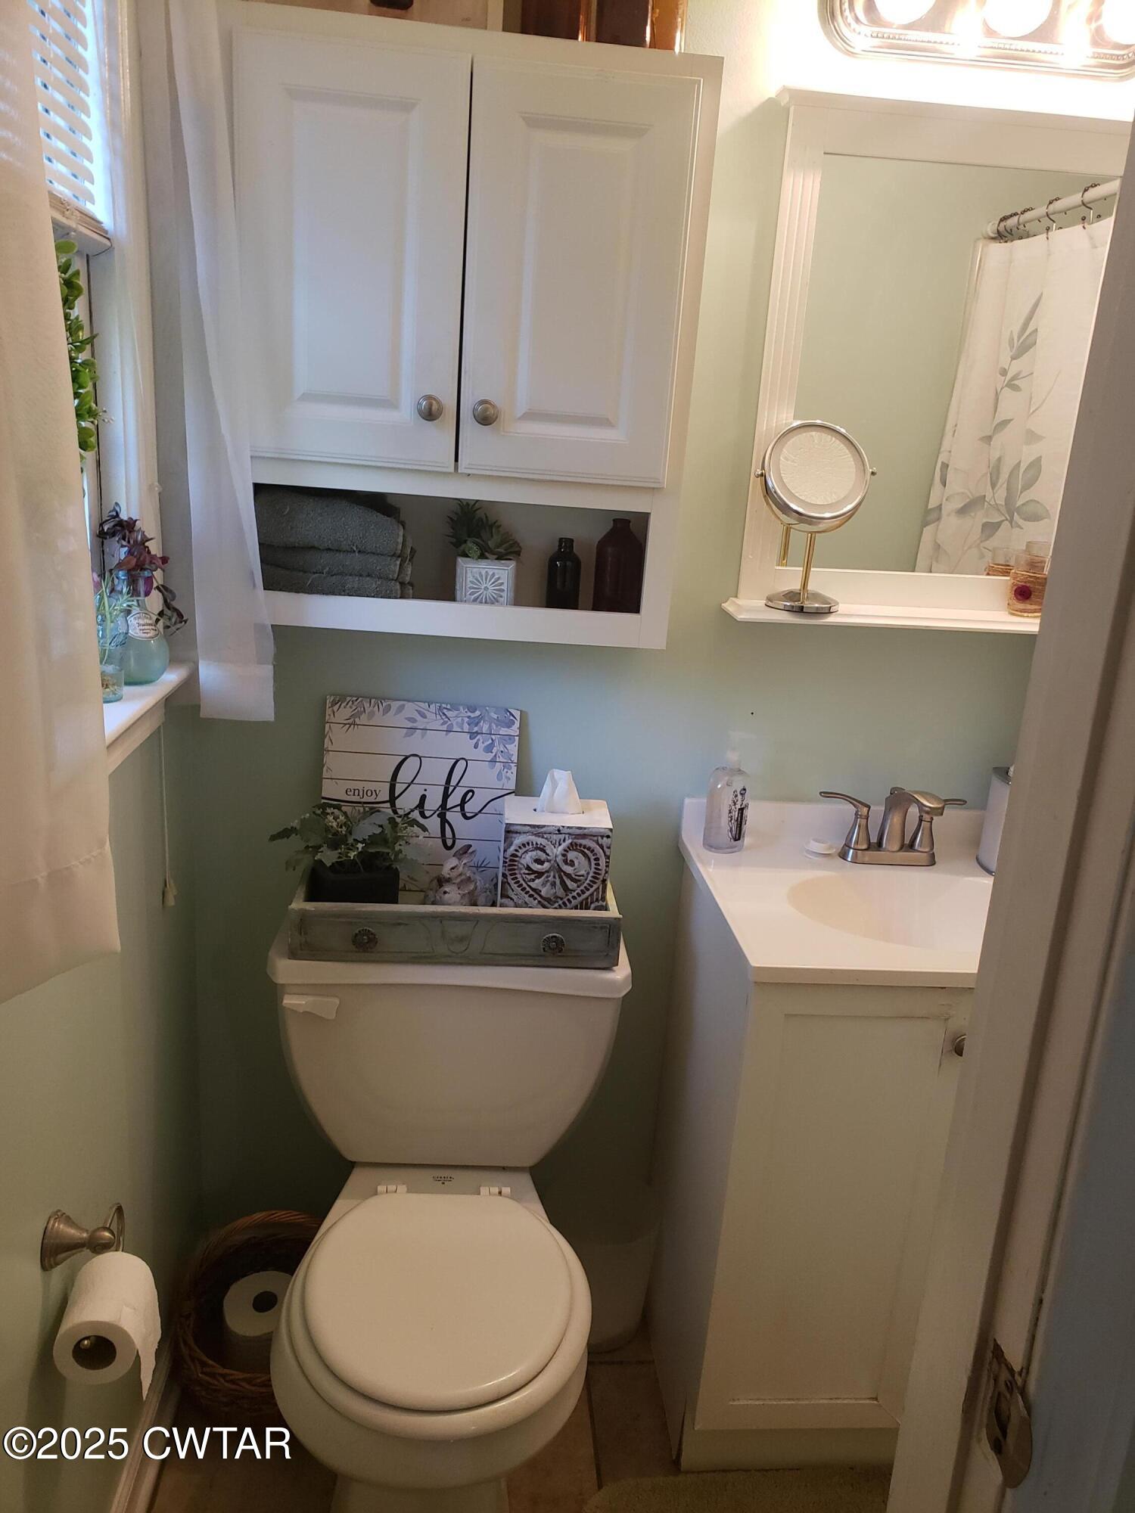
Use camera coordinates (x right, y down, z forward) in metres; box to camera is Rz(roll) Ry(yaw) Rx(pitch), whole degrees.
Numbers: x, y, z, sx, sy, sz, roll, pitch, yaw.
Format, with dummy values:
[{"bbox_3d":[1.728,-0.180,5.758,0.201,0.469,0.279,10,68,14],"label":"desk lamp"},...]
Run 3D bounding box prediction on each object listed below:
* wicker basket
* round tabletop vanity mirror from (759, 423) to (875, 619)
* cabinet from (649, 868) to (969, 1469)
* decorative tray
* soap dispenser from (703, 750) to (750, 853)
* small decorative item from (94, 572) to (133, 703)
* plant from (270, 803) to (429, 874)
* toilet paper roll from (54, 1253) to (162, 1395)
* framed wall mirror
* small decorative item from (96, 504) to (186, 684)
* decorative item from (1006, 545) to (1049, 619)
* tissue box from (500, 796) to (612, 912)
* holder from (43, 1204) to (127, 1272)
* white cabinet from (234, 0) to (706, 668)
[{"bbox_3d":[-0.426,0.854,1.676,0.275,0.190,0.285,2,16,-6],"label":"wicker basket"},{"bbox_3d":[0.337,-0.338,1.592,0.163,0.255,0.110,2,18,-5],"label":"round tabletop vanity mirror"},{"bbox_3d":[0.476,0.596,1.751,0.605,0.802,0.445,2,18,-5],"label":"cabinet"},{"bbox_3d":[-0.154,0.210,1.590,0.436,0.078,0.200,2,16,-6],"label":"decorative tray"},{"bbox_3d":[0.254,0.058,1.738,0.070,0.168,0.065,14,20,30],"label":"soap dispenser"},{"bbox_3d":[-0.524,-0.136,1.298,0.055,0.145,0.055,2,16,-6],"label":"small decorative item"},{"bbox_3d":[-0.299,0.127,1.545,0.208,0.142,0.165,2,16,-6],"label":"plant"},{"bbox_3d":[-0.455,0.557,1.131,0.085,0.087,0.102,2,16,-6],"label":"toilet paper roll"},{"bbox_3d":[0.539,-0.509,1.546,0.570,0.690,0.095,2,16,-6],"label":"framed wall mirror"},{"bbox_3d":[-0.510,-0.192,1.367,0.105,0.212,0.105,2,16,-6],"label":"small decorative item"},{"bbox_3d":[0.683,-0.255,1.672,0.071,0.092,0.071,2,18,-5],"label":"decorative item"},{"bbox_3d":[-0.023,0.156,1.654,0.147,0.165,0.138,2,18,-5],"label":"tissue box"},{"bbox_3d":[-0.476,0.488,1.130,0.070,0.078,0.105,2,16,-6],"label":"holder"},{"bbox_3d":[-0.136,-0.500,1.433,0.567,0.682,0.198,2,16,-6],"label":"white cabinet"}]

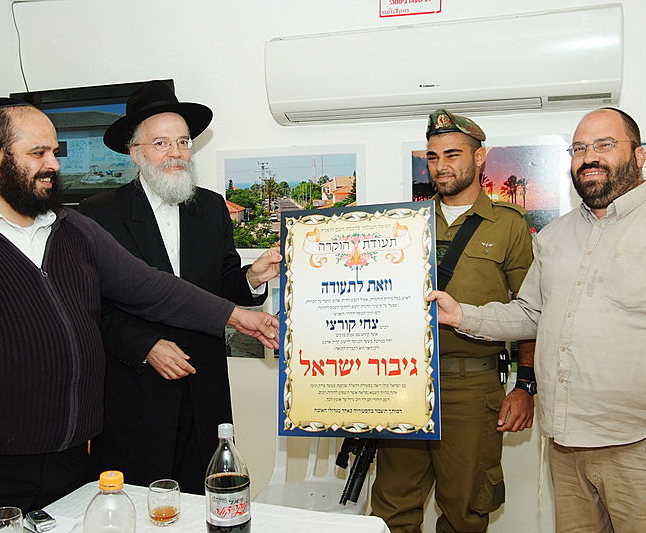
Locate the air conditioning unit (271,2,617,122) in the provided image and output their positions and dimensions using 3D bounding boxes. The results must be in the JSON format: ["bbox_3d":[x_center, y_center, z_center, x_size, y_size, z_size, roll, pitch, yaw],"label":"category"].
[{"bbox_3d":[0.396,-0.686,2.594,1.231,0.296,0.200,1,5,22],"label":"air conditioning unit"}]

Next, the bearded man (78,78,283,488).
[{"bbox_3d":[-0.417,0.385,2.102,0.600,1.830,0.500,-3,5,-33],"label":"bearded man"}]

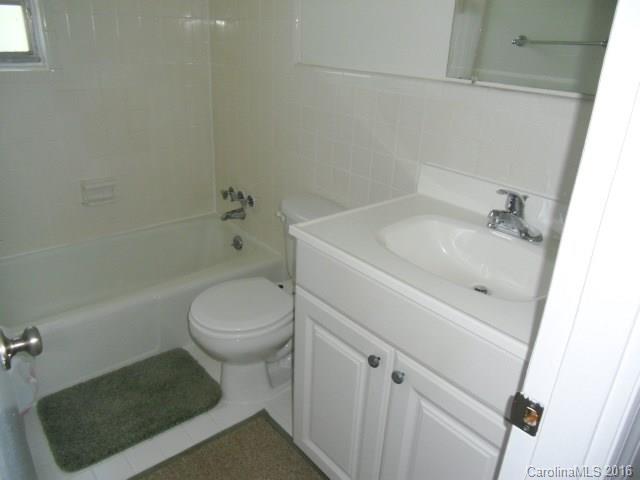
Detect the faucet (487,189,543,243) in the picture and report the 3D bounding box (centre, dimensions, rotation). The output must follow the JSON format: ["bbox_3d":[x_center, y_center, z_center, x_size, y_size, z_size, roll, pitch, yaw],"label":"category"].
[{"bbox_3d":[0.515,-0.070,1.345,0.188,0.145,0.155,-16,29,-36],"label":"faucet"}]

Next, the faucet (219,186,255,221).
[{"bbox_3d":[-0.483,-0.174,2.708,0.137,0.149,0.260,-16,29,-36],"label":"faucet"}]

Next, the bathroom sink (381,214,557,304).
[{"bbox_3d":[0.387,0.092,1.319,0.352,0.140,0.520,-16,29,-36],"label":"bathroom sink"}]

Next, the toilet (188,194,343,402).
[{"bbox_3d":[-0.166,0.269,1.971,0.665,0.719,0.440,-16,29,-36],"label":"toilet"}]

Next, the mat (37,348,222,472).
[{"bbox_3d":[-0.743,0.626,1.974,0.616,0.020,0.457,-16,29,-36],"label":"mat"}]

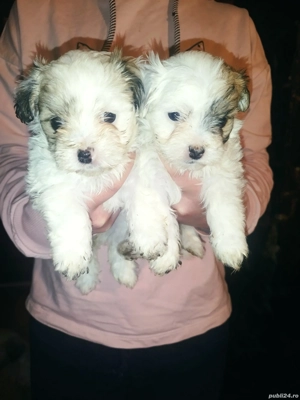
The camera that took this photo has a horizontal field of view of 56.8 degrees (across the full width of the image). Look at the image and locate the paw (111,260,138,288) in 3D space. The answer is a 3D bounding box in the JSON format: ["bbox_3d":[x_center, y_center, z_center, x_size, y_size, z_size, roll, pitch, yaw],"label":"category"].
[{"bbox_3d":[-0.040,0.116,0.430,0.041,0.043,0.045,0,10,-3],"label":"paw"}]

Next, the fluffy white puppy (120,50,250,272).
[{"bbox_3d":[0.055,-0.054,0.410,0.180,0.290,0.180,0,10,-3],"label":"fluffy white puppy"}]

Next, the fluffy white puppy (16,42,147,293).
[{"bbox_3d":[-0.103,-0.045,0.410,0.180,0.315,0.180,0,10,0],"label":"fluffy white puppy"}]

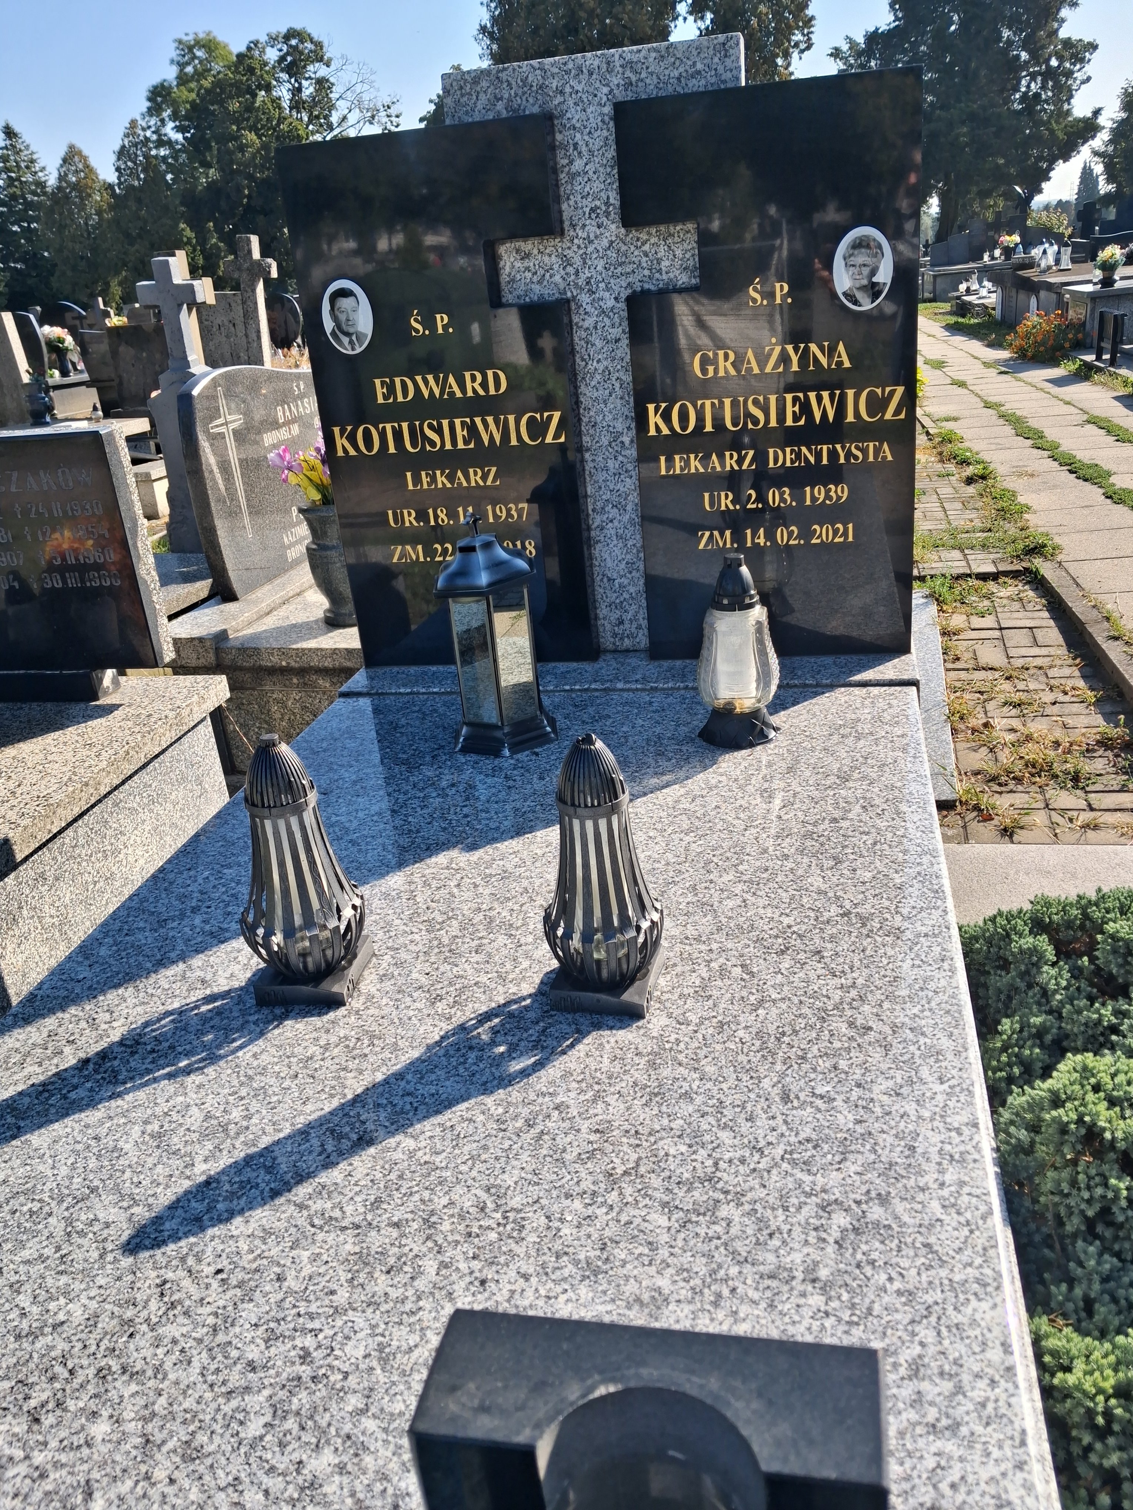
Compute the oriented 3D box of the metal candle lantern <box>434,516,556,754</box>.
[{"bbox_3d":[-0.121,-0.200,1.832,0.187,0.363,0.168,0,24,13],"label":"metal candle lantern"}]

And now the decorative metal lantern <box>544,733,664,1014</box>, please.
[{"bbox_3d":[0.033,0.111,1.177,0.122,0.285,0.122,0,24,13],"label":"decorative metal lantern"}]

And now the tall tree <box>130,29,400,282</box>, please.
[{"bbox_3d":[-11.875,-24.532,50.142,9.000,11.033,8.500,0,24,13],"label":"tall tree"}]

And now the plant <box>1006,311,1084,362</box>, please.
[{"bbox_3d":[4.833,-4.225,11.900,0.760,0.470,0.600,0,24,13],"label":"plant"}]

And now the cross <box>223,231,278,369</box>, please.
[{"bbox_3d":[-2.170,-2.986,8.471,0.360,1.396,0.130,0,24,13],"label":"cross"}]

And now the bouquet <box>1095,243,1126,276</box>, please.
[{"bbox_3d":[5.501,-5.000,11.900,0.290,0.300,0.280,0,24,13],"label":"bouquet"}]

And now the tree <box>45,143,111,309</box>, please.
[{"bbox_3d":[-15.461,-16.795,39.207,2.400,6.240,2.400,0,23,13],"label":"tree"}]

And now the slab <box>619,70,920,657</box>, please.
[{"bbox_3d":[0.357,-0.623,2.031,0.474,0.924,0.080,0,24,13],"label":"slab"}]

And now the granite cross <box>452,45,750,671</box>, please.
[{"bbox_3d":[0.083,-0.665,2.077,0.473,0.983,0.075,0,23,13],"label":"granite cross"}]

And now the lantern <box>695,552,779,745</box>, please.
[{"bbox_3d":[0.252,-0.159,1.756,0.125,0.281,0.123,0,24,13],"label":"lantern"}]

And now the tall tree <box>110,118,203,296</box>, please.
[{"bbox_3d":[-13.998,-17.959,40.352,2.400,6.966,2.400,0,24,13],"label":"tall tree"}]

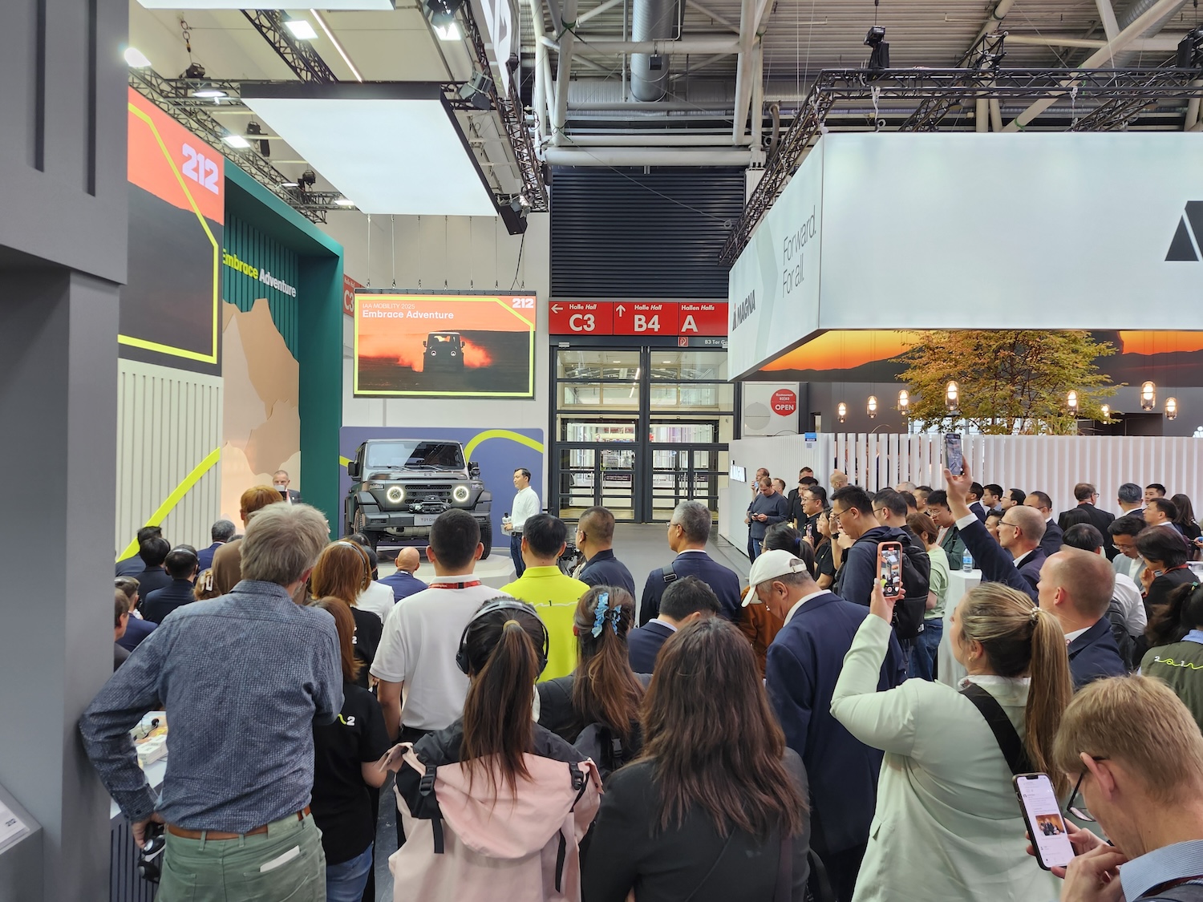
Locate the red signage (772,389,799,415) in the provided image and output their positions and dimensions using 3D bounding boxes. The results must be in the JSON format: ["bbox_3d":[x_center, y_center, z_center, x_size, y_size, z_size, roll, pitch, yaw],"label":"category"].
[{"bbox_3d":[5.000,-1.335,21.850,0.750,0.750,0.040,1,0,2],"label":"red signage"}]

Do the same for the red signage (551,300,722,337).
[{"bbox_3d":[1.236,-3.630,21.900,5.250,0.940,0.120,1,0,2],"label":"red signage"}]

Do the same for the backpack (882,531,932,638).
[{"bbox_3d":[1.545,0.690,4.100,0.220,0.490,0.300,1,0,44],"label":"backpack"}]

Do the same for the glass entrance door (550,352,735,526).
[{"bbox_3d":[1.138,-0.440,22.000,4.940,4.840,0.180,1,0,2],"label":"glass entrance door"}]

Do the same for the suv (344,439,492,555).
[{"bbox_3d":[-3.200,0.710,13.200,1.950,1.930,4.700,1,0,-22],"label":"suv"}]

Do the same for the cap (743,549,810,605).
[{"bbox_3d":[0.625,0.447,2.830,0.190,0.150,0.270,0,-22,-46],"label":"cap"}]

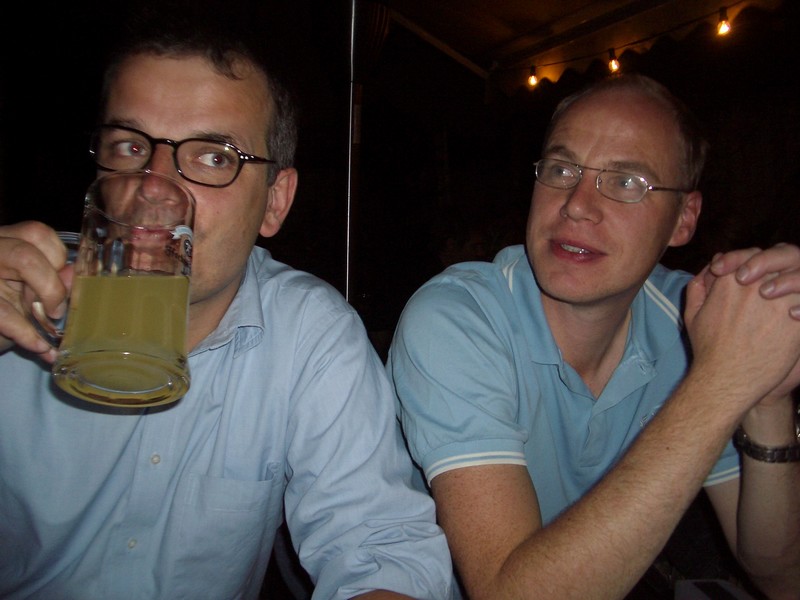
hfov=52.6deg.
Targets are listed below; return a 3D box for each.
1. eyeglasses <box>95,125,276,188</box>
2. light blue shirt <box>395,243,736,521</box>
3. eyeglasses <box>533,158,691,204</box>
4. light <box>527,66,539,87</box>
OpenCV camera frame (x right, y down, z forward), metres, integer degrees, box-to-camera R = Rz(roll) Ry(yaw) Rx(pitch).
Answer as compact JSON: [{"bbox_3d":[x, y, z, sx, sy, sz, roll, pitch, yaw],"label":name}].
[{"bbox_3d":[-0.173,-0.112,0.695,0.136,0.046,0.145,8,6,8],"label":"eyeglasses"},{"bbox_3d":[0.188,0.178,1.000,0.470,0.530,0.310,1,16,-21],"label":"light blue shirt"},{"bbox_3d":[0.228,-0.121,0.848,0.133,0.043,0.142,20,17,37],"label":"eyeglasses"},{"bbox_3d":[0.639,-1.080,3.900,0.046,0.096,0.046,1,3,0],"label":"light"}]

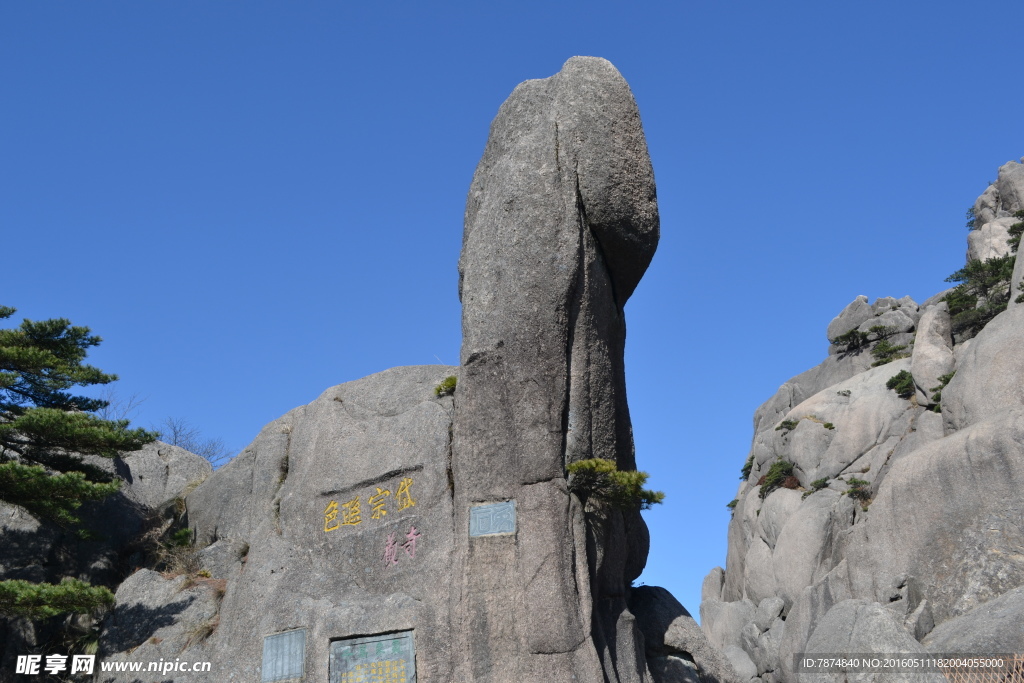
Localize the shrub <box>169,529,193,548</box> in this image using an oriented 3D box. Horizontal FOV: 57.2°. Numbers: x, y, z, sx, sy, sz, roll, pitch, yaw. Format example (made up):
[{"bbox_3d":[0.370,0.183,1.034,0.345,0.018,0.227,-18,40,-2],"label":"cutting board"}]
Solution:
[{"bbox_3d":[-7.769,4.617,22.000,0.550,0.450,0.500,0,-20,0],"label":"shrub"}]

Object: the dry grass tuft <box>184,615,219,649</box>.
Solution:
[{"bbox_3d":[-6.053,5.654,18.300,0.640,0.580,0.460,0,-16,0],"label":"dry grass tuft"}]

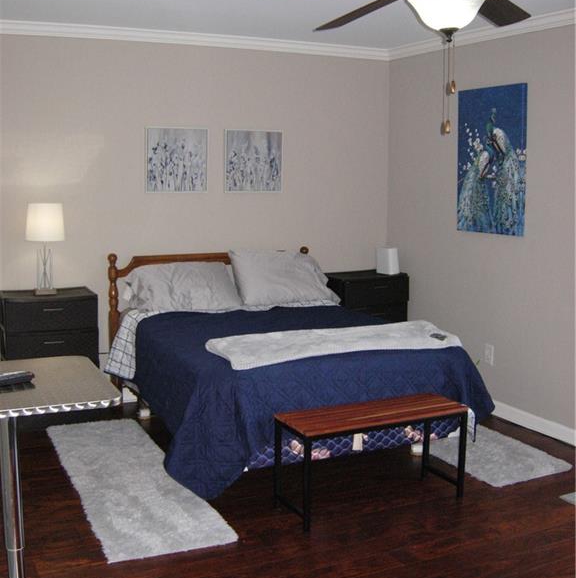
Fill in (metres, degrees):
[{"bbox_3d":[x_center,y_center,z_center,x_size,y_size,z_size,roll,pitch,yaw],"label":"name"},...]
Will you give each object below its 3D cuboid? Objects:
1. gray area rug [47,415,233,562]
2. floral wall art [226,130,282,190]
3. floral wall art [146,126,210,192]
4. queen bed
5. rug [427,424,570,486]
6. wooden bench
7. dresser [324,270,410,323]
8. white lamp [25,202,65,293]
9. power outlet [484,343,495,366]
[{"bbox_3d":[-0.838,0.936,4.025,0.558,0.028,1.851,-4,9,-26],"label":"gray area rug"},{"bbox_3d":[-0.234,-0.878,5.514,0.433,0.428,0.031,-4,9,-26],"label":"floral wall art"},{"bbox_3d":[-0.727,-0.845,5.266,0.433,0.428,0.031,-4,9,-26],"label":"floral wall art"},{"bbox_3d":[-0.052,0.358,4.695,1.691,1.013,1.905,-4,9,-26],"label":"queen bed"},{"bbox_3d":[0.853,0.835,4.815,0.554,0.028,1.844,-4,9,-26],"label":"rug"},{"bbox_3d":[0.393,0.784,3.683,0.880,0.450,0.306,-4,9,-26],"label":"wooden bench"},{"bbox_3d":[0.538,0.302,5.788,0.543,0.817,0.398,-4,9,-26],"label":"dresser"},{"bbox_3d":[-1.433,-0.235,4.722,0.226,0.537,0.229,-4,9,-26],"label":"white lamp"},{"bbox_3d":[1.286,0.426,5.115,0.012,0.120,0.074,-4,9,-26],"label":"power outlet"}]

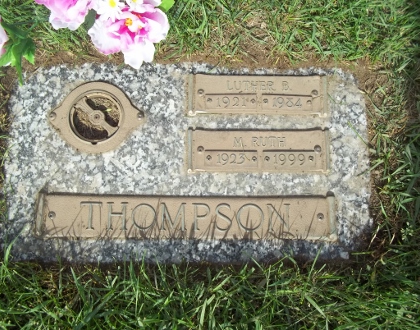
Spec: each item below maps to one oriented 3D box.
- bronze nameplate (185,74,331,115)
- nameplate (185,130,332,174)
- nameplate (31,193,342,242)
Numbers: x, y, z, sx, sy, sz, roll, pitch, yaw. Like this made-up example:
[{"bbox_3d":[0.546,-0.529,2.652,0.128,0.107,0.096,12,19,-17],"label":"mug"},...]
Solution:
[{"bbox_3d":[0.094,-0.136,0.800,0.270,0.013,0.084,0,79,0],"label":"bronze nameplate"},{"bbox_3d":[0.093,-0.028,0.779,0.270,0.013,0.084,0,79,0],"label":"nameplate"},{"bbox_3d":[-0.044,0.093,0.758,0.556,0.015,0.086,0,79,0],"label":"nameplate"}]

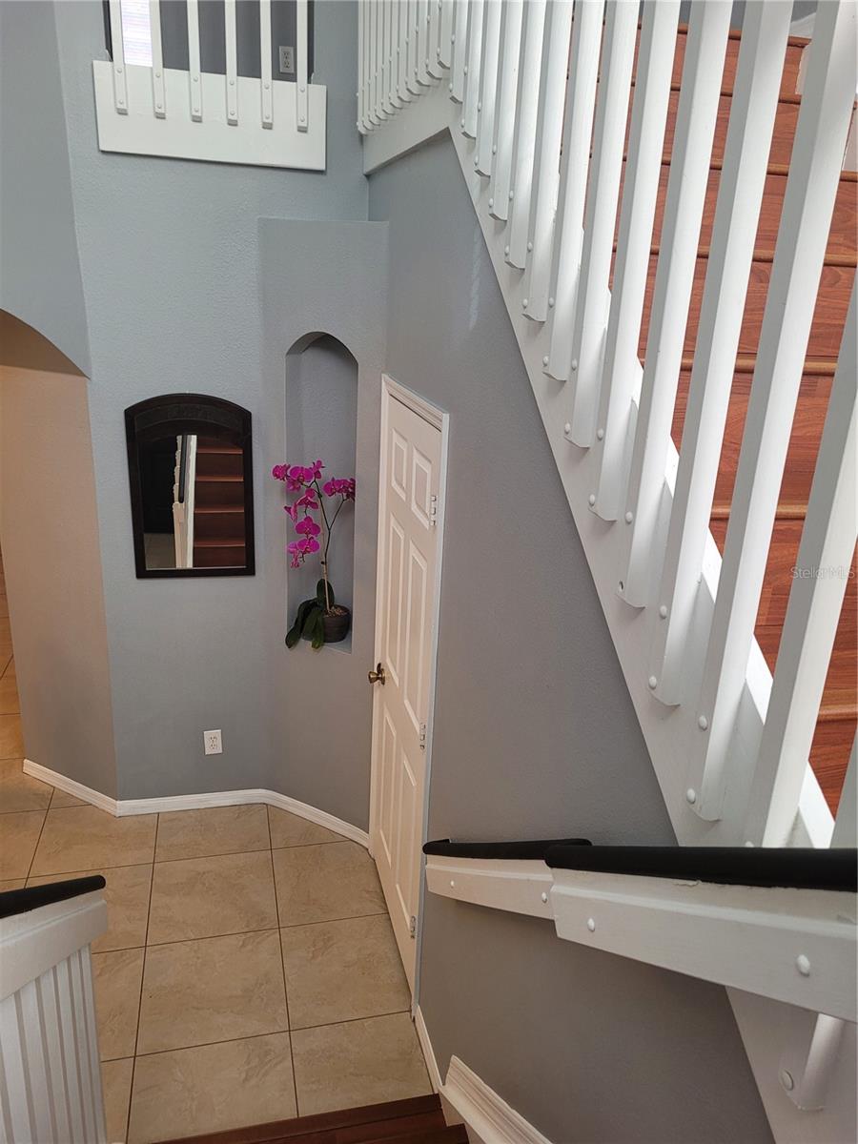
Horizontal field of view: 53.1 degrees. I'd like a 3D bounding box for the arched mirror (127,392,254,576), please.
[{"bbox_3d":[-0.997,-0.355,3.629,0.497,0.788,0.030,-2,19,-14],"label":"arched mirror"}]

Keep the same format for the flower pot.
[{"bbox_3d":[-0.459,0.229,3.831,0.205,0.125,0.205,2,19,-1],"label":"flower pot"}]

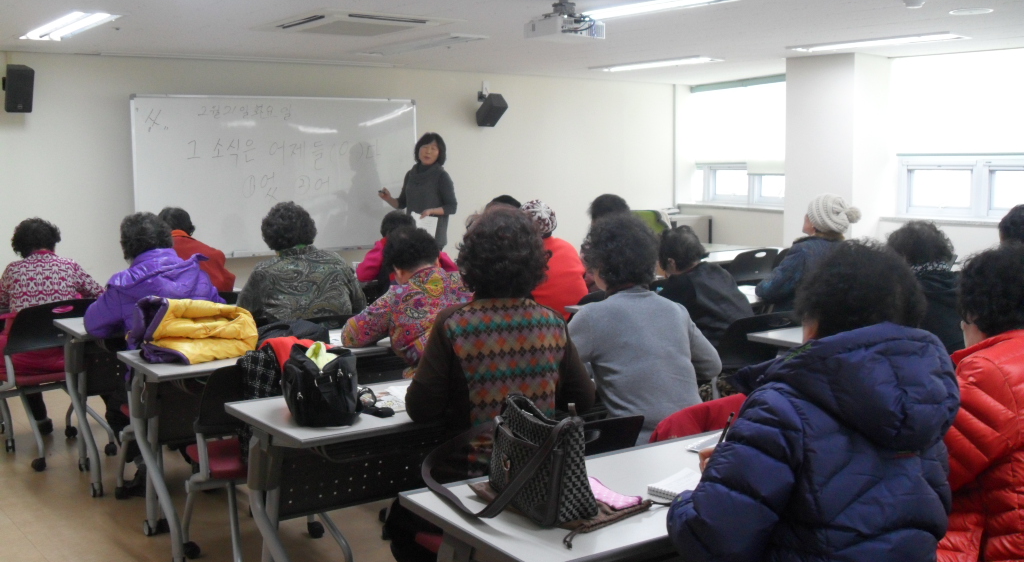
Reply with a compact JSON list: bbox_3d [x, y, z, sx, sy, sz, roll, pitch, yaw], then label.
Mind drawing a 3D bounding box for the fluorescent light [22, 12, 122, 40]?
[{"bbox_3d":[-2.507,-1.443,5.841,0.320,0.060,1.250,-6,8,-38],"label":"fluorescent light"}]

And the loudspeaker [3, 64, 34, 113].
[{"bbox_3d":[-3.298,-1.282,6.911,0.175,0.290,0.155,-5,26,-35],"label":"loudspeaker"}]

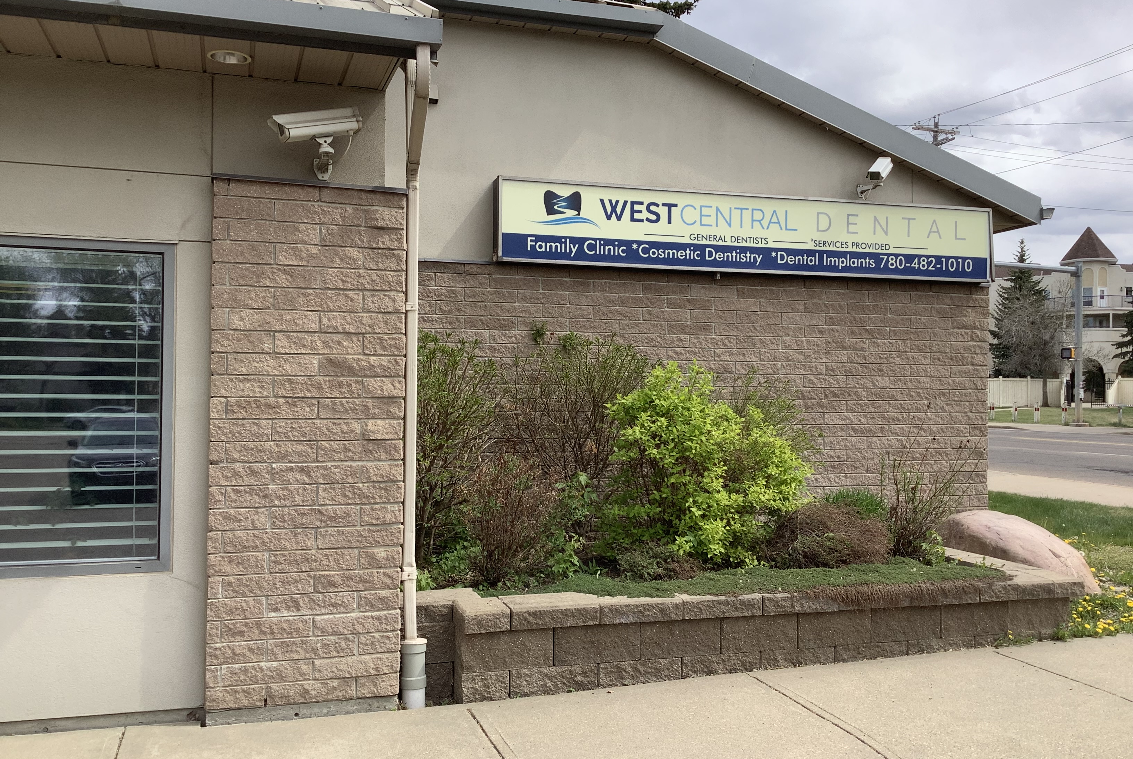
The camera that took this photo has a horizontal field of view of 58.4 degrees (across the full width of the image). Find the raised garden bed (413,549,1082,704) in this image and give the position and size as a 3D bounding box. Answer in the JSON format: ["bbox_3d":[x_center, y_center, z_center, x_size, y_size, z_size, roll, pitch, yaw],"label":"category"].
[{"bbox_3d":[0.794,1.351,6.493,3.970,0.420,2.430,1,0,-17],"label":"raised garden bed"}]

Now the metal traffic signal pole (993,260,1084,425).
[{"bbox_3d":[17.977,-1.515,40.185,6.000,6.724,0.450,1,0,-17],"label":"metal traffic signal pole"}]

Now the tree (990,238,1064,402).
[{"bbox_3d":[29.738,-3.771,66.000,4.491,10.824,4.491,1,0,-17],"label":"tree"}]

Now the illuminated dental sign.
[{"bbox_3d":[1.511,-1.125,7.969,4.230,0.615,0.230,1,0,-17],"label":"illuminated dental sign"}]

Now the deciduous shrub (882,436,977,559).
[{"bbox_3d":[2.333,0.750,6.509,0.691,0.768,0.620,1,0,-17],"label":"deciduous shrub"}]

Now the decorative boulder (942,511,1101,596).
[{"bbox_3d":[3.282,1.229,7.444,0.920,0.500,1.180,1,0,-17],"label":"decorative boulder"}]

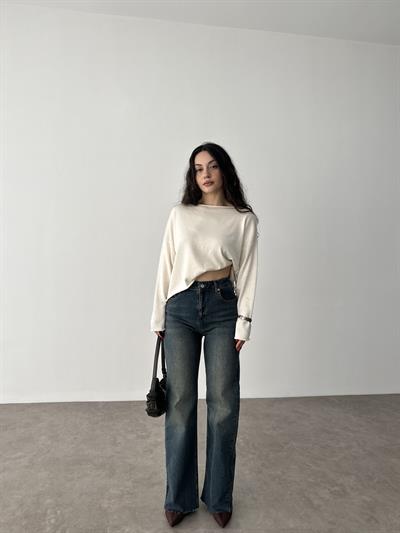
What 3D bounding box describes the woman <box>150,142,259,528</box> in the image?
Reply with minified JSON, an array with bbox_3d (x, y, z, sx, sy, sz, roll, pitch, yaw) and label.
[{"bbox_3d":[0.017,0.277,1.750,0.490,1.710,0.320,1,0,2],"label":"woman"}]

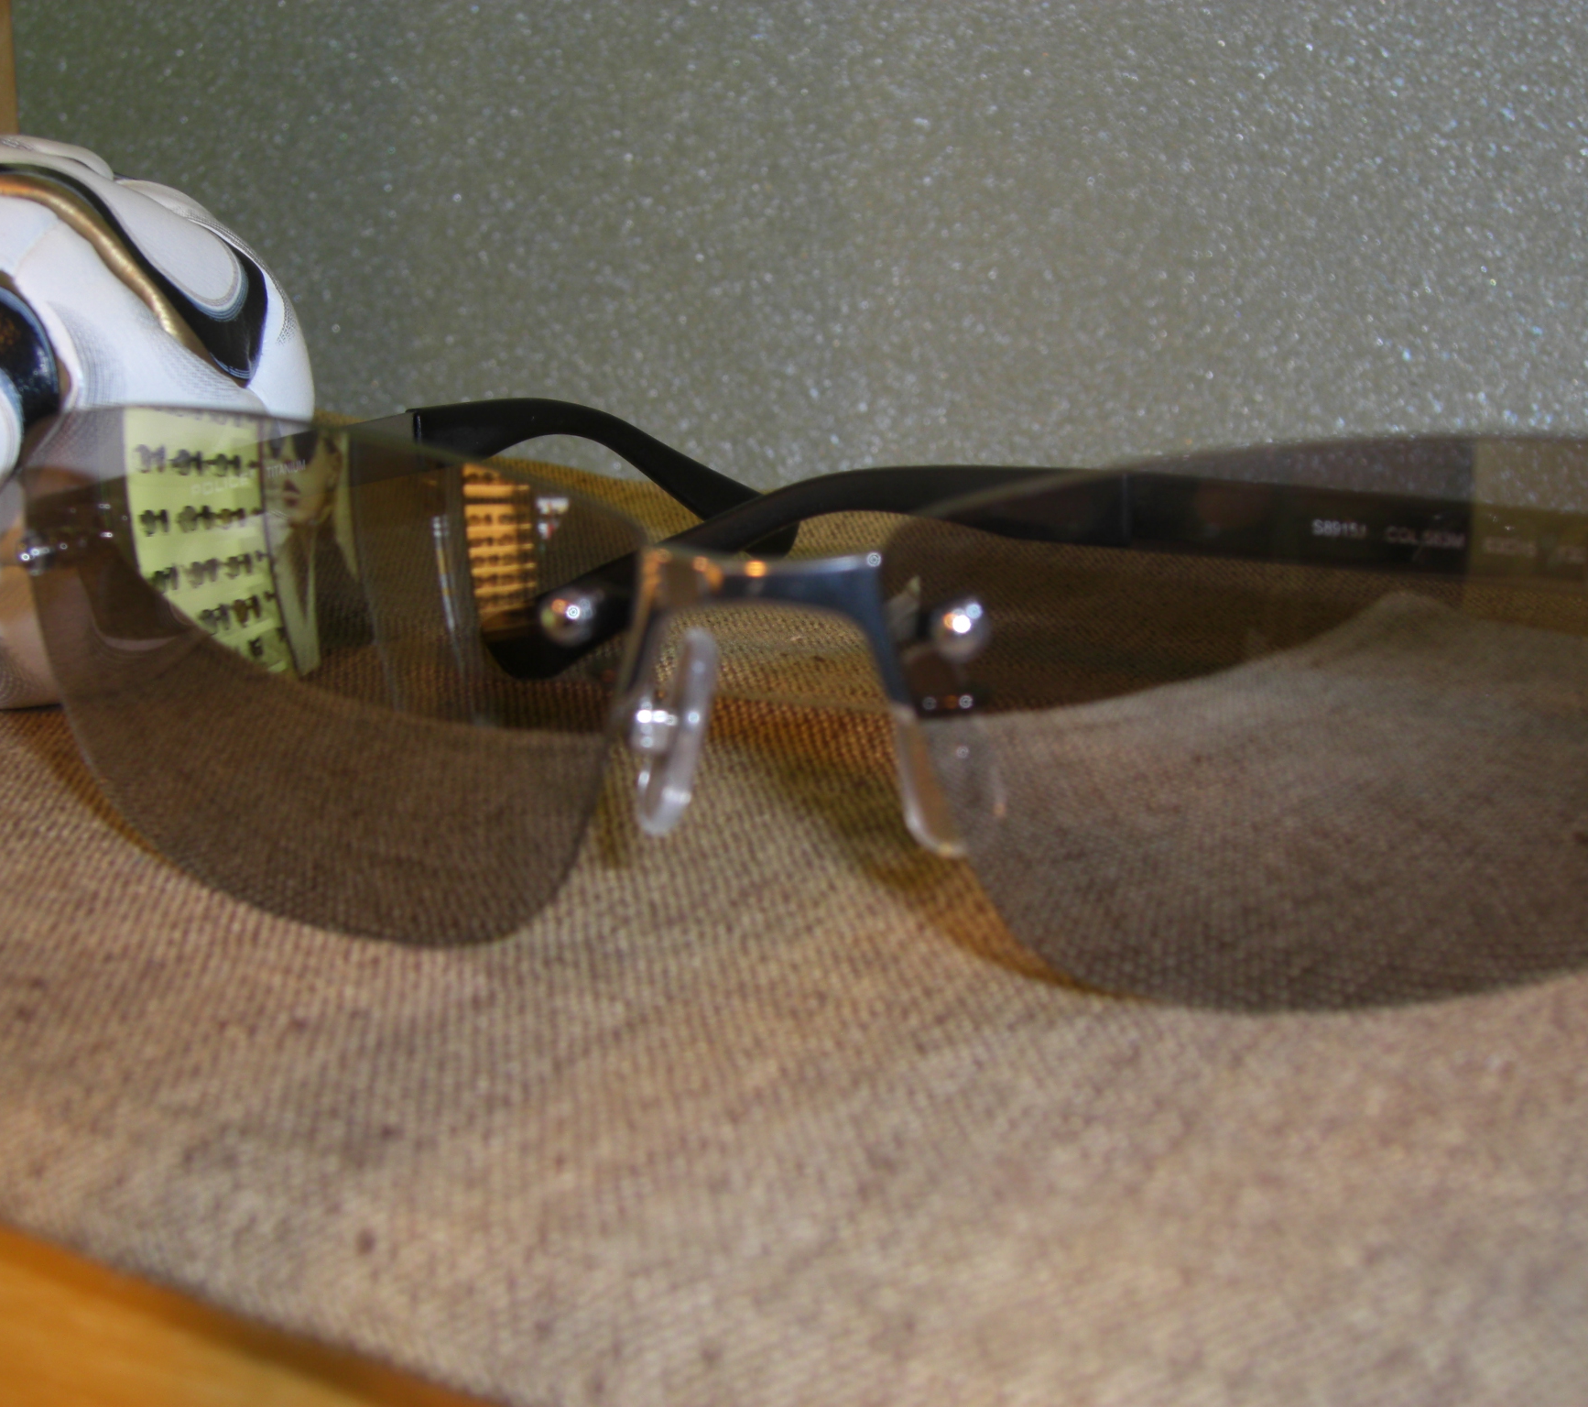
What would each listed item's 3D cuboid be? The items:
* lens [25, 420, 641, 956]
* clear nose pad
[{"bbox_3d":[-0.039,-0.002,0.154,0.063,0.041,0.012,10,27,29],"label":"lens"},{"bbox_3d":[-0.009,0.002,0.150,0.004,0.015,0.007,5,15,-14],"label":"clear nose pad"}]

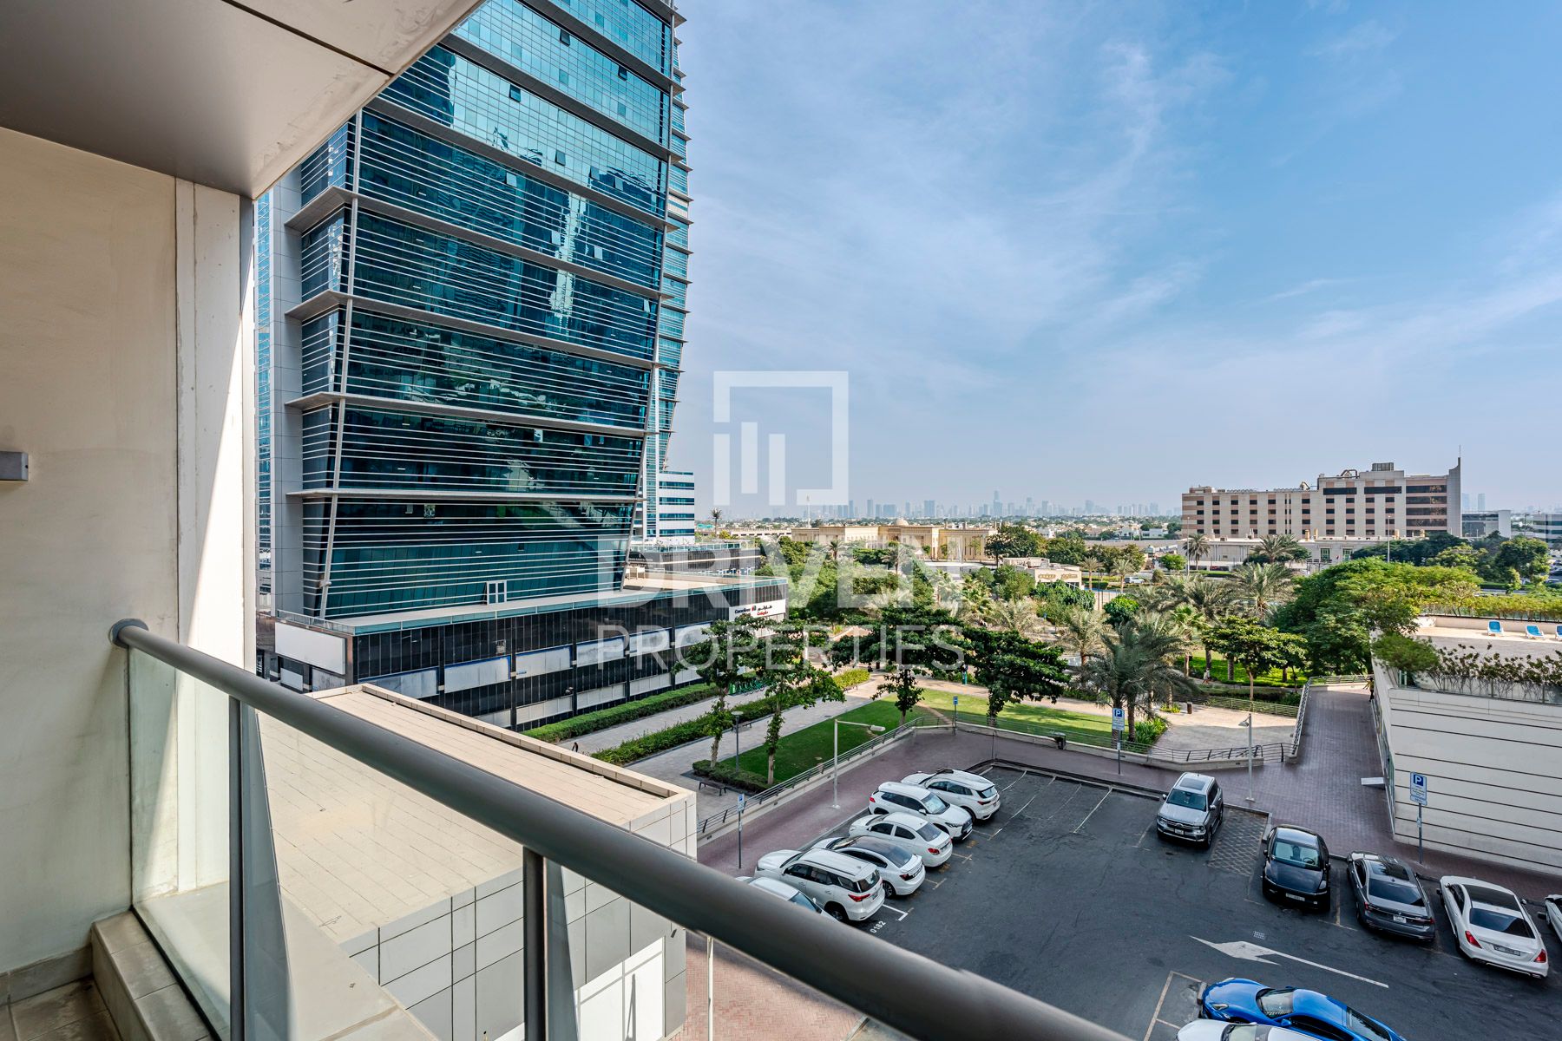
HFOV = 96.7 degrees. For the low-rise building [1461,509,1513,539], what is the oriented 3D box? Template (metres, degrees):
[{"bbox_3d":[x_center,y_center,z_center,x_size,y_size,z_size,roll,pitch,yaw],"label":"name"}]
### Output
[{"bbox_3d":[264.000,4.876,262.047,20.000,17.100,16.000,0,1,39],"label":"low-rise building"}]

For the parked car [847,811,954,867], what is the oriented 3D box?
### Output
[{"bbox_3d":[4.960,13.050,28.950,4.290,1.500,1.690,0,0,39],"label":"parked car"}]

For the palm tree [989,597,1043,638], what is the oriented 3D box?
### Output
[{"bbox_3d":[22.500,10.300,66.500,5.100,6.000,5.100,0,0,18],"label":"palm tree"}]

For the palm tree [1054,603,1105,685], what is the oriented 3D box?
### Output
[{"bbox_3d":[27.140,11.189,62.591,5.000,7.430,5.000,0,0,0],"label":"palm tree"}]

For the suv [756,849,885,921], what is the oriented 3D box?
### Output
[{"bbox_3d":[1.350,12.982,25.324,4.795,1.835,1.855,0,1,39],"label":"suv"}]

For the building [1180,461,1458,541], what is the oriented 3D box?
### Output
[{"bbox_3d":[193.000,-3.700,253.500,77.000,29.500,25.000,0,0,39],"label":"building"}]

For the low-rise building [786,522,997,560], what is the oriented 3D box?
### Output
[{"bbox_3d":[39.957,6.983,241.977,66.000,11.500,30.000,0,0,23],"label":"low-rise building"}]

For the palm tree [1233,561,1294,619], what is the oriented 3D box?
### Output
[{"bbox_3d":[53.405,9.929,77.081,6.800,10.920,6.800,0,0,0],"label":"palm tree"}]

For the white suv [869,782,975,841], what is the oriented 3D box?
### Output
[{"bbox_3d":[6.170,12.920,30.850,4.460,1.630,1.830,0,0,36],"label":"white suv"}]

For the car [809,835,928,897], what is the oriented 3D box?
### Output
[{"bbox_3d":[3.180,13.170,27.165,4.620,1.430,1.820,0,1,39],"label":"car"}]

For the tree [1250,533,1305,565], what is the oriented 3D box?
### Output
[{"bbox_3d":[97.896,8.478,138.071,9.500,11.860,9.500,0,0,0],"label":"tree"}]

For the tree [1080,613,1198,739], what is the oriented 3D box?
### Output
[{"bbox_3d":[22.600,9.800,43.900,7.000,7.900,7.000,0,0,27],"label":"tree"}]

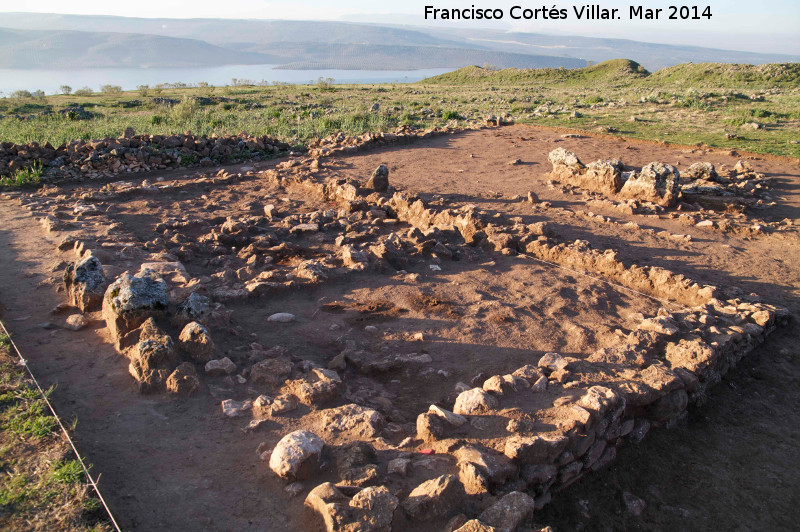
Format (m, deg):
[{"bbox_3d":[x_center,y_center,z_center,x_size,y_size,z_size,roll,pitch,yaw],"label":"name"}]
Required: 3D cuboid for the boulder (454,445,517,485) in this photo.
[{"bbox_3d":[0.502,1.168,3.280,0.360,0.140,0.224,15,27,33],"label":"boulder"}]

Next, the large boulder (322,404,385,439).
[{"bbox_3d":[-0.327,1.102,3.943,0.430,0.151,0.258,-2,22,-5],"label":"large boulder"}]

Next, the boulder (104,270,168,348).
[{"bbox_3d":[-2.401,0.387,5.054,0.503,0.707,0.403,-11,24,-26],"label":"boulder"}]

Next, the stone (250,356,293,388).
[{"bbox_3d":[-1.005,0.832,4.345,0.318,0.202,0.255,-6,23,-14],"label":"stone"}]

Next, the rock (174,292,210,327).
[{"bbox_3d":[-2.061,0.423,5.542,0.308,0.276,0.278,-9,24,-21],"label":"rock"}]

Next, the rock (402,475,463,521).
[{"bbox_3d":[0.184,1.267,3.046,0.338,0.168,0.230,-6,23,-14],"label":"rock"}]

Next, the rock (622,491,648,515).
[{"bbox_3d":[1.478,1.494,3.494,0.127,0.118,0.102,12,25,27],"label":"rock"}]

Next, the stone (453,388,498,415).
[{"bbox_3d":[0.529,0.949,3.893,0.319,0.150,0.207,3,22,9],"label":"stone"}]

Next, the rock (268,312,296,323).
[{"bbox_3d":[-1.161,0.509,5.488,0.271,0.065,0.163,-5,23,-12],"label":"rock"}]

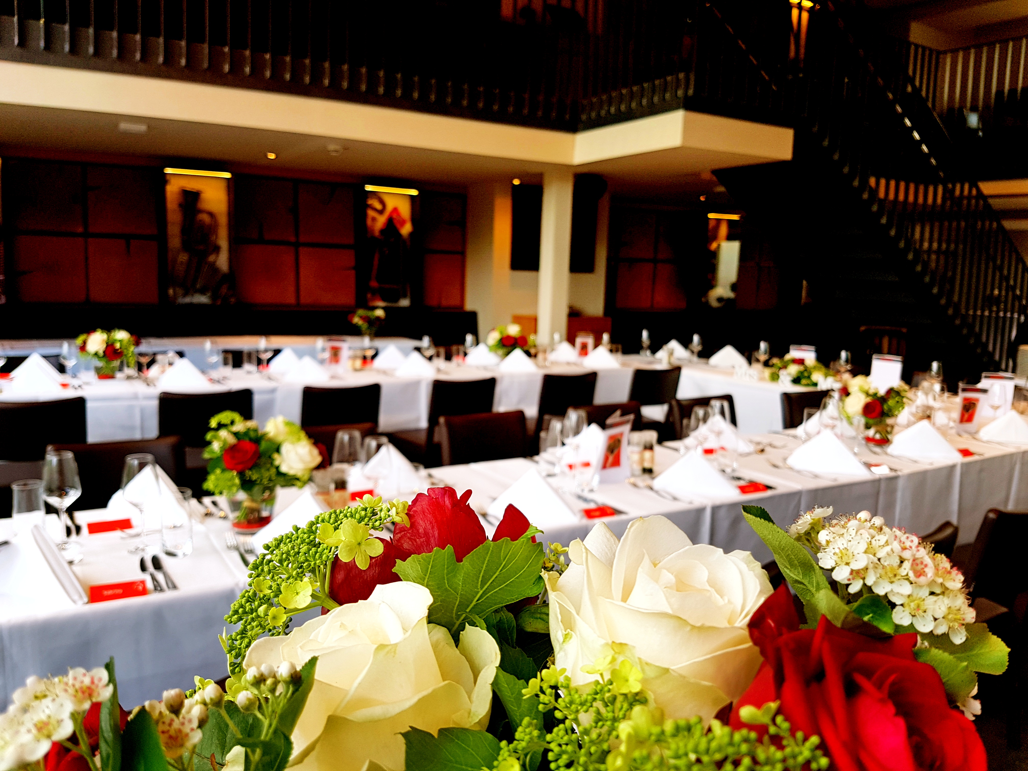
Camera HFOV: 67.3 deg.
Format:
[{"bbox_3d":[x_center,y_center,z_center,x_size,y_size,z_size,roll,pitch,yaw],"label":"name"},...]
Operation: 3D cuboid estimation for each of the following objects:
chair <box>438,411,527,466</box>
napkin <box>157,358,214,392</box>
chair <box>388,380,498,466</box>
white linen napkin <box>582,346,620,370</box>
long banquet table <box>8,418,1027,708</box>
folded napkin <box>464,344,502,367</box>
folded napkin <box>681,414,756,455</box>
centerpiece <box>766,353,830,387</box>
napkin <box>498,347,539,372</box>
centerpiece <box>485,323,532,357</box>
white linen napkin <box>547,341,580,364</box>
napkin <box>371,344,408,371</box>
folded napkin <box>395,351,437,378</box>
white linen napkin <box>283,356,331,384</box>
[{"bbox_3d":[-0.035,0.563,3.249,0.430,0.830,0.520,-3,10,-29],"label":"chair"},{"bbox_3d":[-1.780,-0.057,4.225,0.285,0.145,0.185,3,9,10],"label":"napkin"},{"bbox_3d":[-0.427,0.341,4.632,0.430,0.820,0.540,-4,10,-35],"label":"chair"},{"bbox_3d":[0.638,-0.208,5.647,0.255,0.147,0.150,-3,10,-29],"label":"white linen napkin"},{"bbox_3d":[0.570,0.678,2.886,4.599,0.755,0.752,-3,10,-29],"label":"long banquet table"},{"bbox_3d":[-0.224,-0.234,5.631,0.255,0.147,0.150,-3,10,-29],"label":"folded napkin"},{"bbox_3d":[0.832,0.182,3.189,0.285,0.145,0.185,7,10,30],"label":"folded napkin"},{"bbox_3d":[1.943,-0.107,5.230,0.250,0.160,0.420,-3,10,-29],"label":"centerpiece"},{"bbox_3d":[0.040,-0.179,5.341,0.255,0.147,0.150,-3,10,-29],"label":"napkin"},{"bbox_3d":[-0.040,-0.300,5.673,0.320,0.300,0.320,2,9,0],"label":"centerpiece"},{"bbox_3d":[0.401,-0.268,5.977,0.255,0.147,0.150,-3,10,-29],"label":"white linen napkin"},{"bbox_3d":[-0.874,-0.204,5.403,0.285,0.145,0.185,5,9,21],"label":"napkin"},{"bbox_3d":[-0.625,-0.141,5.034,0.285,0.145,0.185,6,9,23],"label":"folded napkin"},{"bbox_3d":[-1.229,-0.101,4.643,0.285,0.145,0.185,5,9,19],"label":"white linen napkin"}]

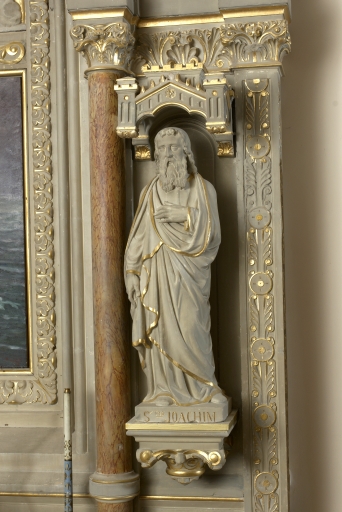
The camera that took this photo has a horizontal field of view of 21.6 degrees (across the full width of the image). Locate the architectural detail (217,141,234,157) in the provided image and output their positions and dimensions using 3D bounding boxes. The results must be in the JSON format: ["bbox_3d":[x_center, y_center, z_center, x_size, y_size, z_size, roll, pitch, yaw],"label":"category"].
[{"bbox_3d":[0.246,-0.483,4.032,0.073,0.065,0.061,-1,0,10],"label":"architectural detail"}]

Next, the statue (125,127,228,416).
[{"bbox_3d":[0.015,0.039,3.925,0.425,1.200,0.293,-1,0,10],"label":"statue"}]

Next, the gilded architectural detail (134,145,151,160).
[{"bbox_3d":[-0.129,-0.472,4.100,0.070,0.064,0.061,-1,0,10],"label":"gilded architectural detail"}]

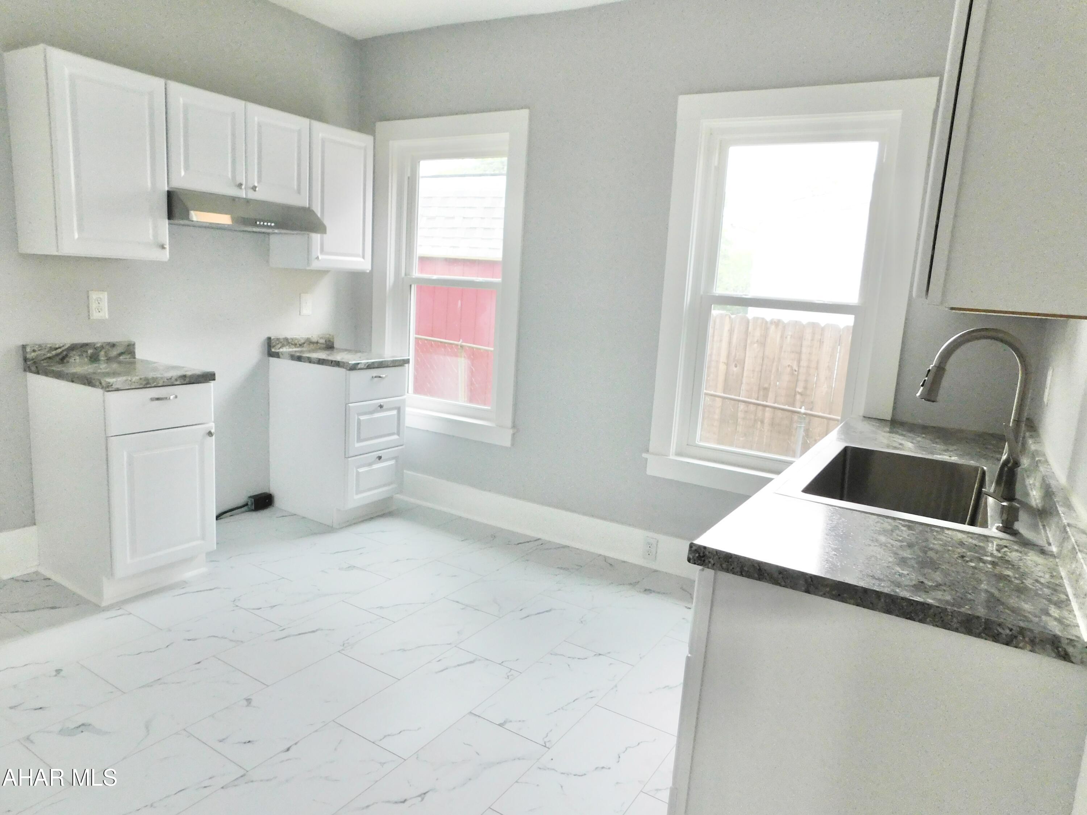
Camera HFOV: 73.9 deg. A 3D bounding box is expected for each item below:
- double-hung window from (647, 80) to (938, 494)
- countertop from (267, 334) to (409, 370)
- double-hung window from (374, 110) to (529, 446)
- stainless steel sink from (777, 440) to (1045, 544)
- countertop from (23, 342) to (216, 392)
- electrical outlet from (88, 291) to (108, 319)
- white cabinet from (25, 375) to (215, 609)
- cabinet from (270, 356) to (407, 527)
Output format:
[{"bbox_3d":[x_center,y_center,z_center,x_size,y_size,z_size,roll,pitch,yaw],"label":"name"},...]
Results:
[{"bbox_3d":[1.035,-0.472,3.230,1.081,1.798,0.080,10,11,31],"label":"double-hung window"},{"bbox_3d":[-1.157,-0.321,4.100,0.642,0.113,0.458,10,11,31],"label":"countertop"},{"bbox_3d":[-0.588,-0.745,4.208,1.101,1.802,0.080,10,11,31],"label":"double-hung window"},{"bbox_3d":[1.018,0.307,2.020,0.560,0.220,0.838,10,11,31],"label":"stainless steel sink"},{"bbox_3d":[-1.799,-0.184,3.072,0.642,0.113,0.456,10,11,31],"label":"countertop"},{"bbox_3d":[-2.010,-0.461,3.264,0.010,0.120,0.077,10,11,31],"label":"electrical outlet"},{"bbox_3d":[-1.837,0.306,3.167,0.622,0.887,0.461,10,11,31],"label":"white cabinet"},{"bbox_3d":[-1.194,0.169,4.194,0.622,0.887,0.463,10,11,31],"label":"cabinet"}]

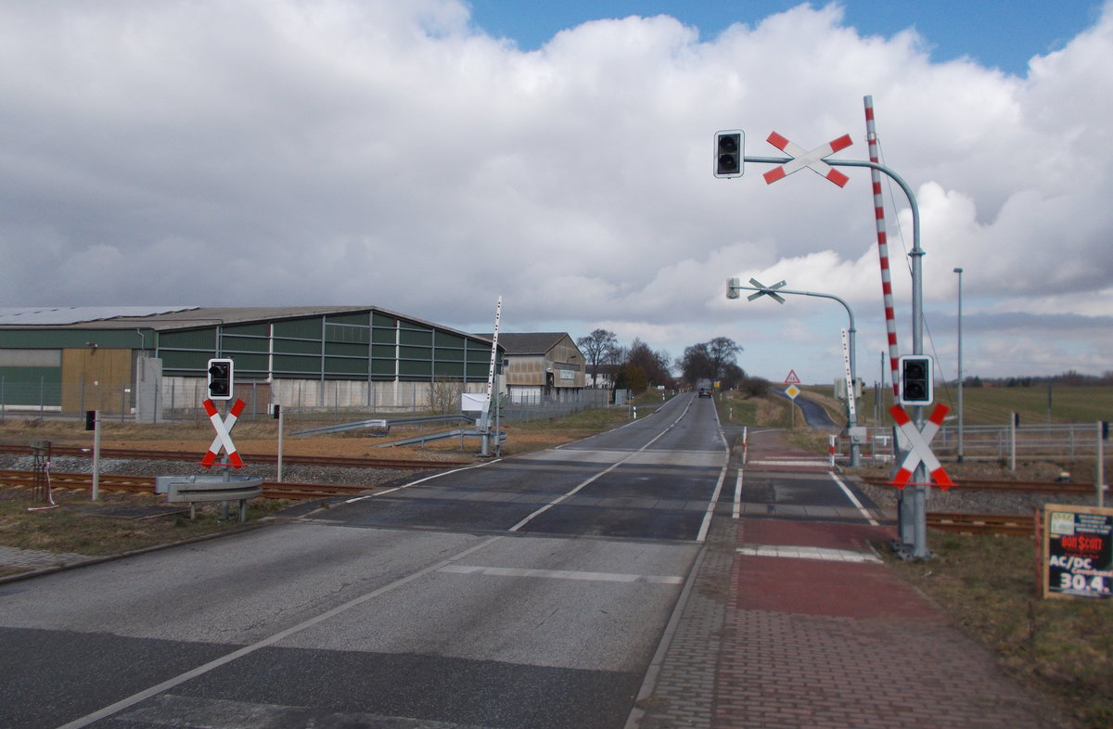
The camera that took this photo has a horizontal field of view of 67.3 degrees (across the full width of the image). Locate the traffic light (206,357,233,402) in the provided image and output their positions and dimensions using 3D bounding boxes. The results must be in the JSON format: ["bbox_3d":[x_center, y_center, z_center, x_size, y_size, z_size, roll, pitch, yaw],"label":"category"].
[{"bbox_3d":[-5.654,0.257,14.050,0.455,0.695,0.330,1,-2,6],"label":"traffic light"}]

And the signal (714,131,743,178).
[{"bbox_3d":[2.531,-3.081,12.250,0.455,0.695,0.330,0,-2,16],"label":"signal"}]

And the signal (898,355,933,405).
[{"bbox_3d":[4.944,0.219,11.500,0.455,0.695,0.330,0,-2,16],"label":"signal"}]

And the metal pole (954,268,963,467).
[{"bbox_3d":[13.321,0.031,27.600,0.300,6.400,0.220,1,-2,-14],"label":"metal pole"}]

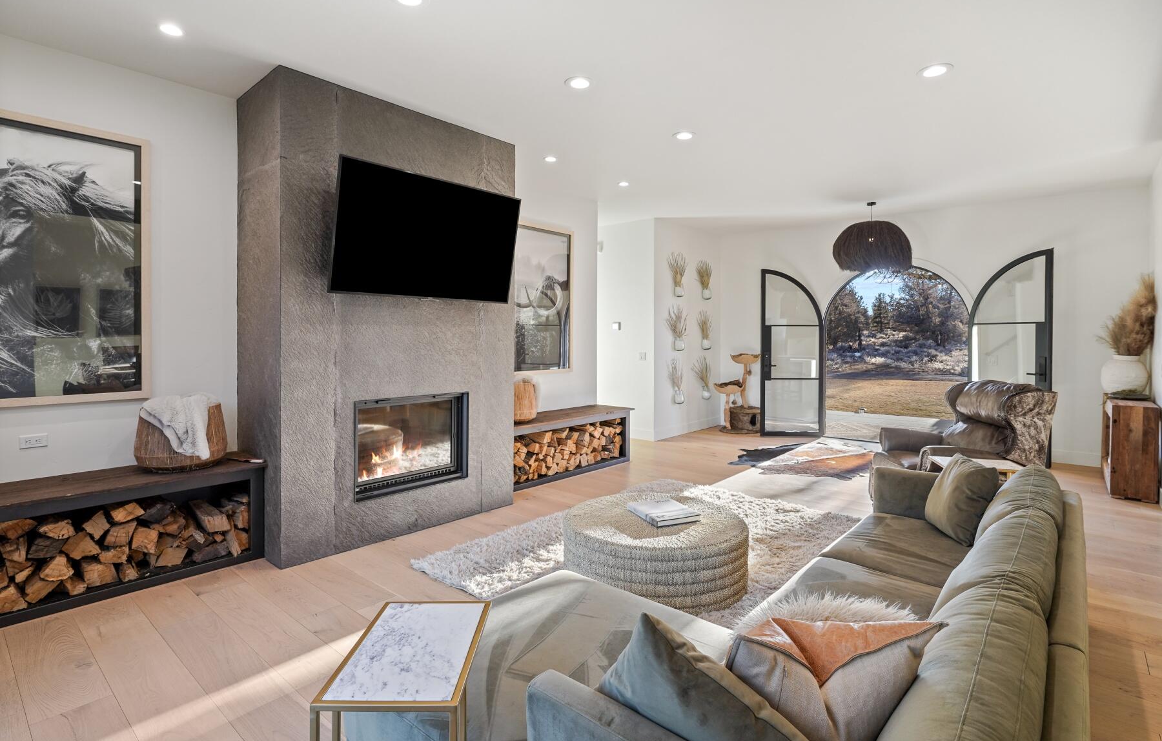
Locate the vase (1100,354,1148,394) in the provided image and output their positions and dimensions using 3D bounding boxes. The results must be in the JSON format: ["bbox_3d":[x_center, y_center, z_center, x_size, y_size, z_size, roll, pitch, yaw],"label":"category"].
[{"bbox_3d":[5.500,0.060,5.556,0.345,0.405,0.345,2,3,42],"label":"vase"}]

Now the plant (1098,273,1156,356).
[{"bbox_3d":[5.460,-0.556,5.468,0.400,0.830,0.440,2,3,42],"label":"plant"}]

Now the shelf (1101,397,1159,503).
[{"bbox_3d":[5.220,0.693,5.225,0.290,0.820,1.260,2,3,42],"label":"shelf"}]

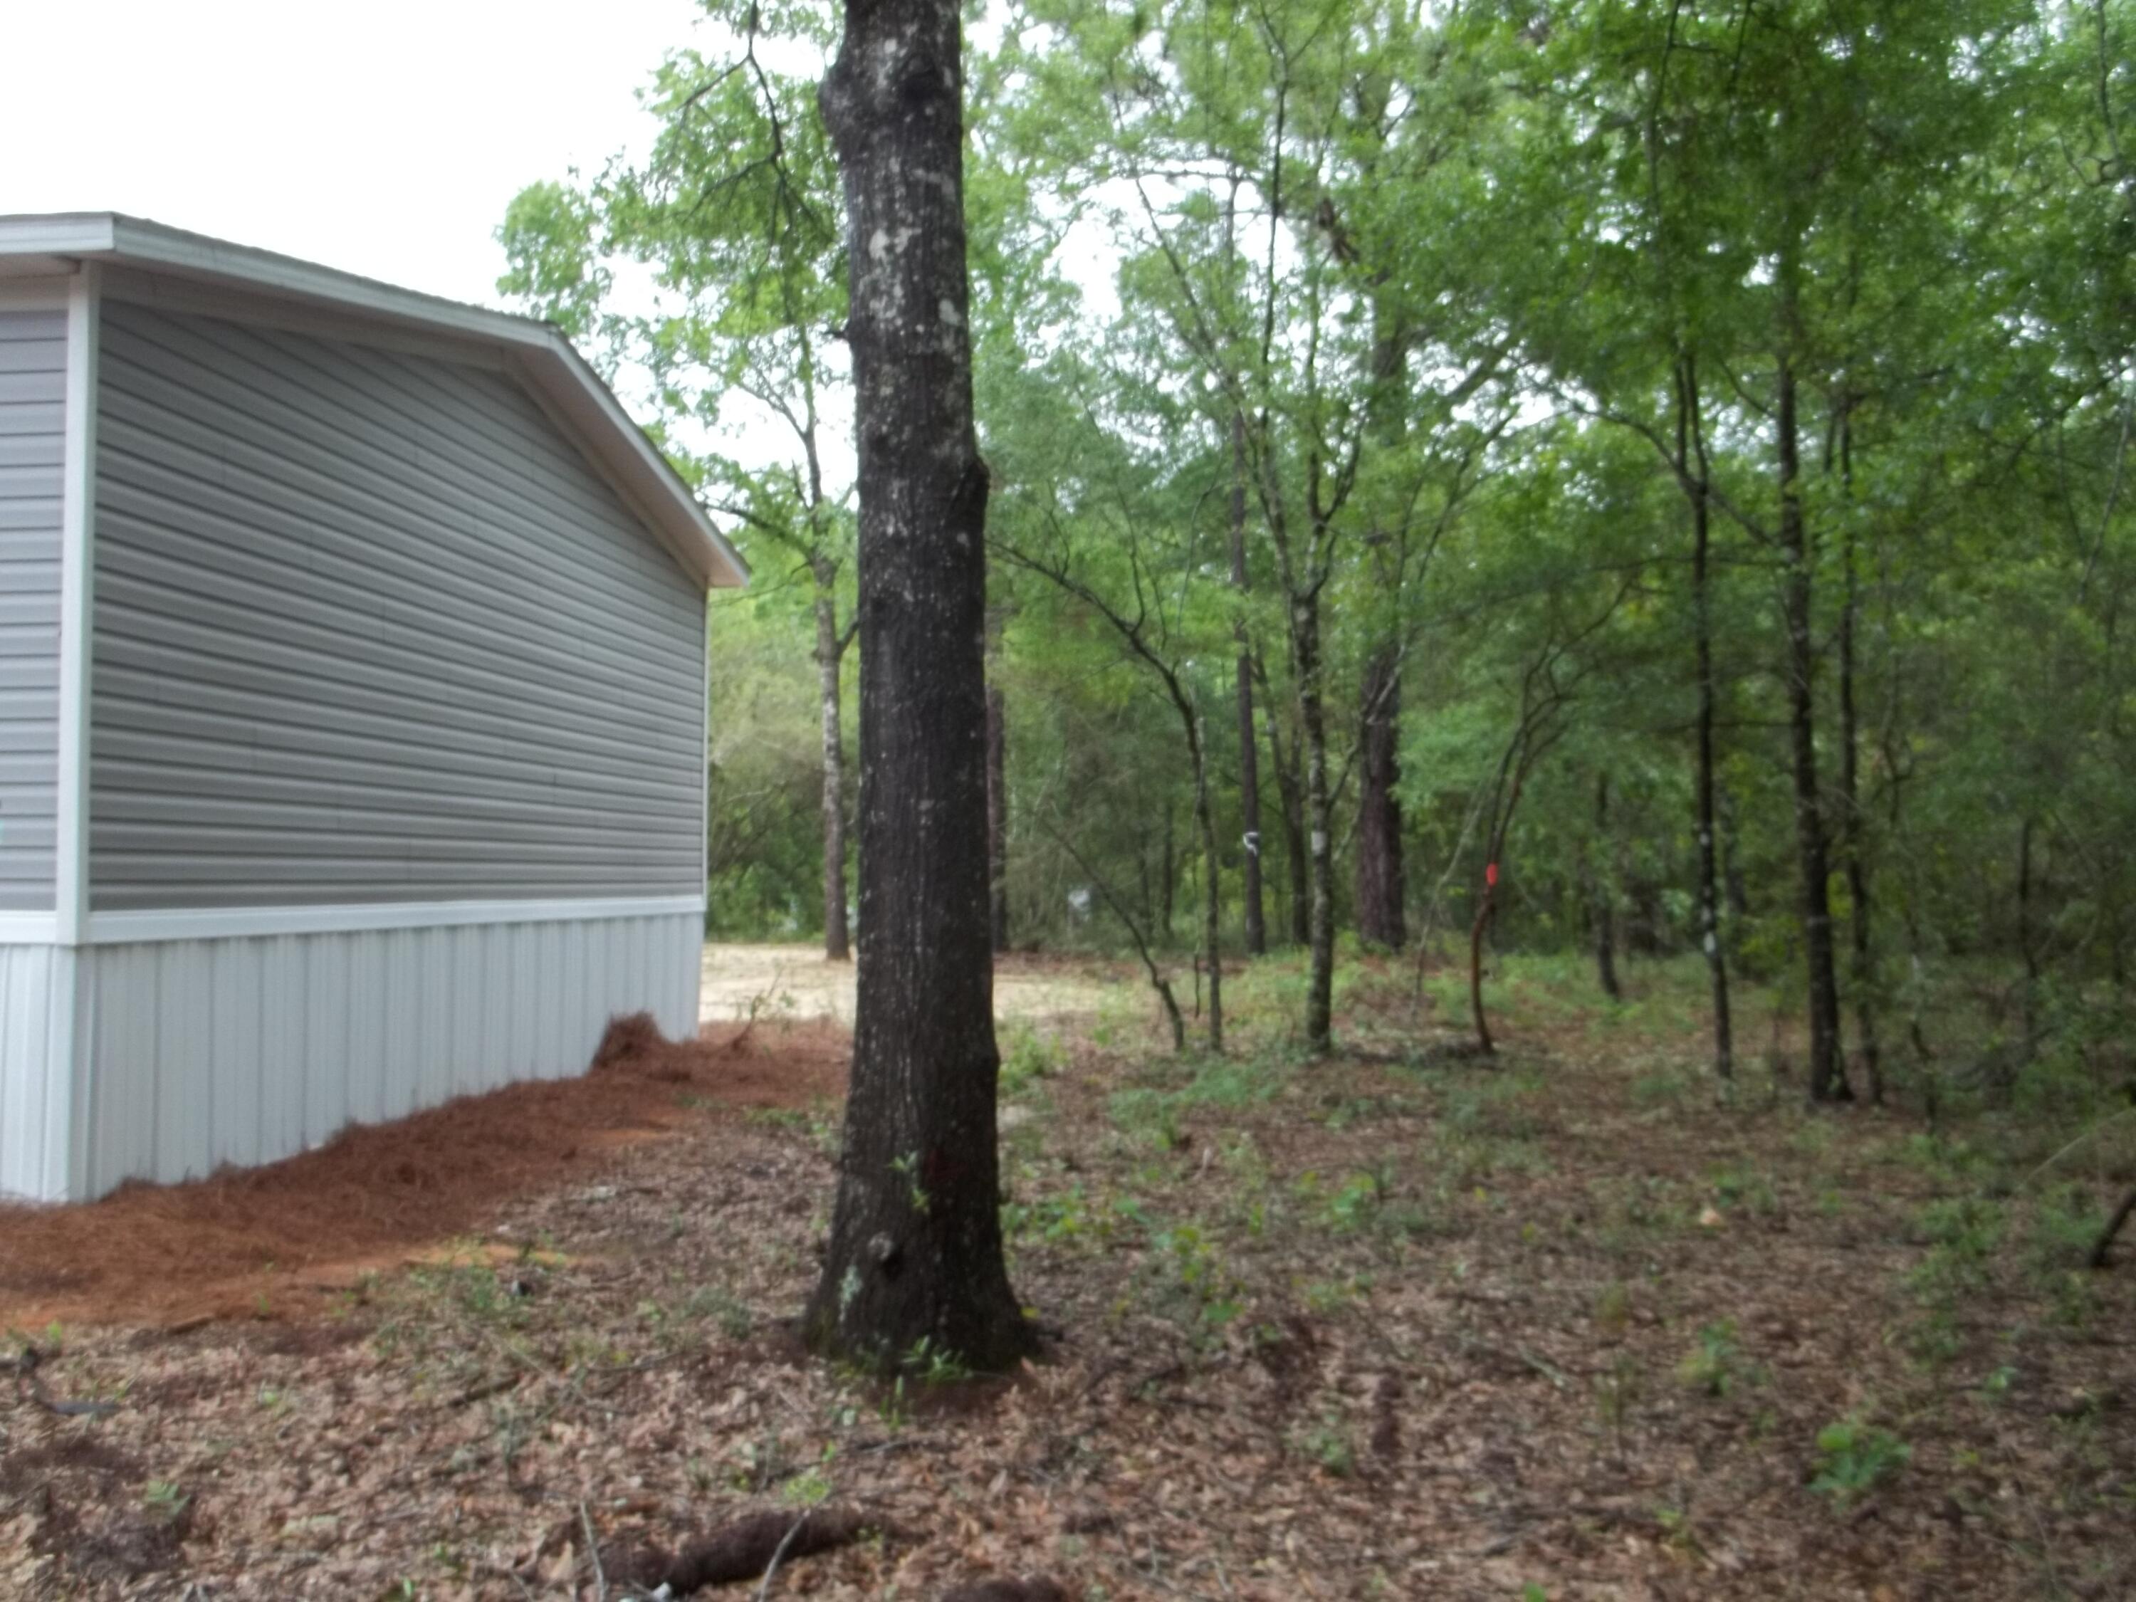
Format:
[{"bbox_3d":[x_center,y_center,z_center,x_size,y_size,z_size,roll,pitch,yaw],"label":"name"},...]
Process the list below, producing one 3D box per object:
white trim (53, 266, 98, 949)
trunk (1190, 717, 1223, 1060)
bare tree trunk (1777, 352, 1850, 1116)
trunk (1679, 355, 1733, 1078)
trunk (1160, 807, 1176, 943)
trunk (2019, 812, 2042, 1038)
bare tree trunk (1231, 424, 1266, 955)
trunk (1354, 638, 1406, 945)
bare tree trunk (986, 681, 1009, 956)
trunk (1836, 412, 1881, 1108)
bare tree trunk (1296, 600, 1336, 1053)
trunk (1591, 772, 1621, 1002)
[{"bbox_3d":[-3.642,-0.721,7.497,0.082,2.497,0.078,0,-2,6],"label":"white trim"},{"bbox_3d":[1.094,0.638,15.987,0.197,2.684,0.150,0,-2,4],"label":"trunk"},{"bbox_3d":[4.372,-0.480,12.019,0.220,4.490,0.190,-3,-3,20],"label":"bare tree trunk"},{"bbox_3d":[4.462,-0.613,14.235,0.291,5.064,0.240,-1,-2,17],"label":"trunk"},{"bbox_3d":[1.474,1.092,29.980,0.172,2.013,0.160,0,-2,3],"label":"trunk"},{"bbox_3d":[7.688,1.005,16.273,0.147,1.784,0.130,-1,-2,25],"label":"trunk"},{"bbox_3d":[2.486,-1.625,28.160,0.260,7.552,0.240,-2,-2,5],"label":"bare tree trunk"},{"bbox_3d":[4.404,-0.053,28.585,0.640,4.291,0.600,0,-2,9],"label":"trunk"},{"bbox_3d":[-0.978,0.225,28.073,0.360,3.752,0.360,-1,-2,-2],"label":"bare tree trunk"},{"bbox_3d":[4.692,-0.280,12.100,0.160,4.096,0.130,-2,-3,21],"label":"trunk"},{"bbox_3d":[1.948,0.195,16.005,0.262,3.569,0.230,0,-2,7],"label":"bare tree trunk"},{"bbox_3d":[5.434,0.864,20.560,0.180,2.326,0.150,-3,-3,15],"label":"trunk"}]

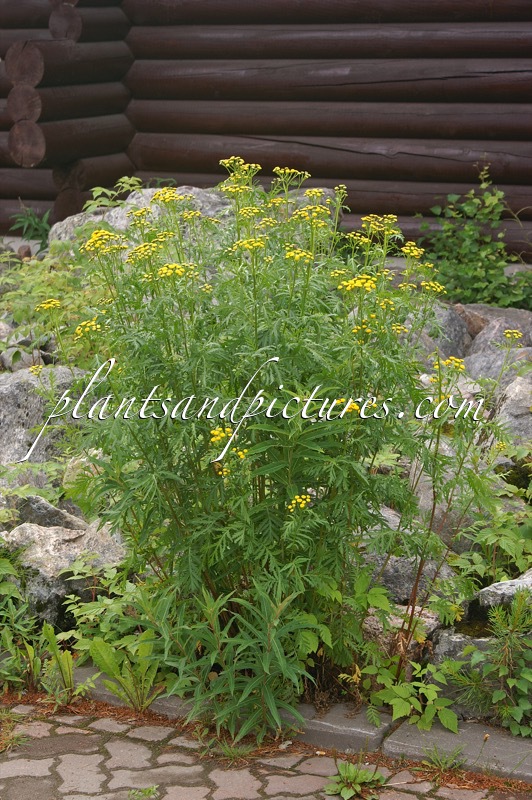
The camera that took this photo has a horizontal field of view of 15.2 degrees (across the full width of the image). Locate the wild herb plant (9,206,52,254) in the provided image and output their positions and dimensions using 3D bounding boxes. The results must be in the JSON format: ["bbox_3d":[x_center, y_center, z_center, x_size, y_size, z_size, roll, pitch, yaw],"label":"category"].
[{"bbox_3d":[-1.273,-0.921,10.800,0.230,0.260,0.200,0,10,0],"label":"wild herb plant"}]

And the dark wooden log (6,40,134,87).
[{"bbox_3d":[-1.098,-1.912,11.291,0.240,0.245,1.188,4,11,20],"label":"dark wooden log"}]

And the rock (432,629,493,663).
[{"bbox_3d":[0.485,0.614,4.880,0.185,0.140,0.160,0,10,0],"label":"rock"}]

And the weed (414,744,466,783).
[{"bbox_3d":[0.391,0.814,4.480,0.115,0.070,0.100,0,10,0],"label":"weed"}]

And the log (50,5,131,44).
[{"bbox_3d":[-1.011,-2.167,11.525,0.210,0.215,0.671,4,11,20],"label":"log"}]

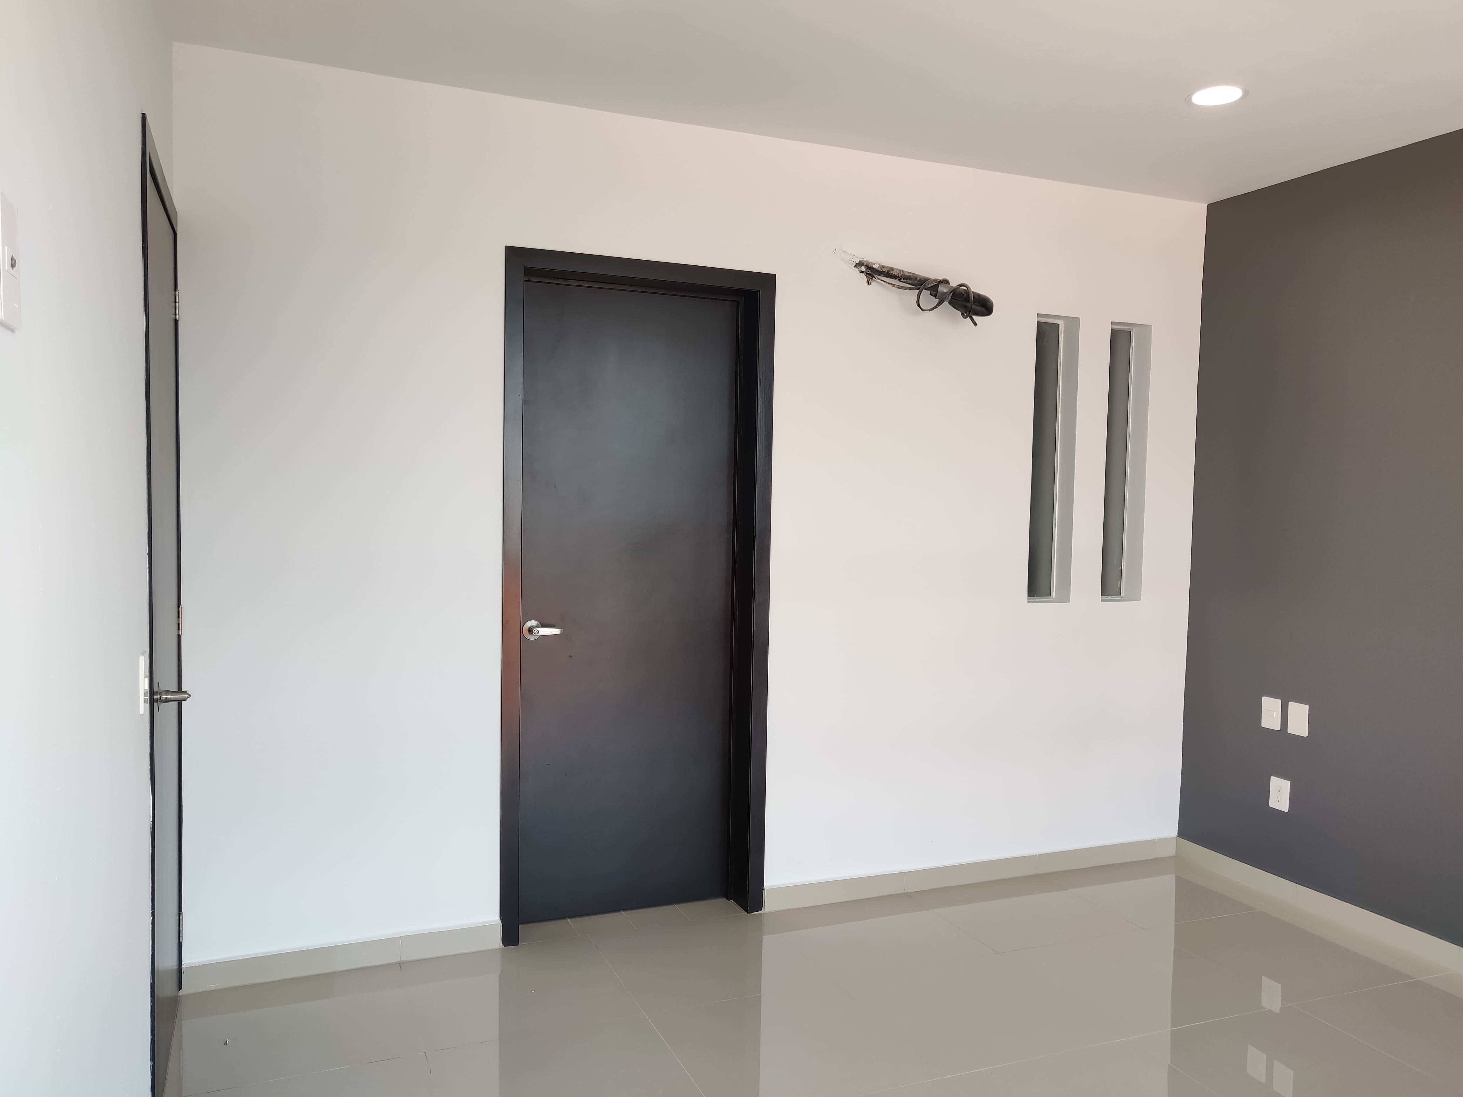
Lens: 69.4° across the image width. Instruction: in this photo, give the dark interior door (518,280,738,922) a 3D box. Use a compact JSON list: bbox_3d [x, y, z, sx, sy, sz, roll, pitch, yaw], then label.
[{"bbox_3d":[-0.351,0.193,3.670,0.777,2.146,0.040,0,3,-23],"label":"dark interior door"}]

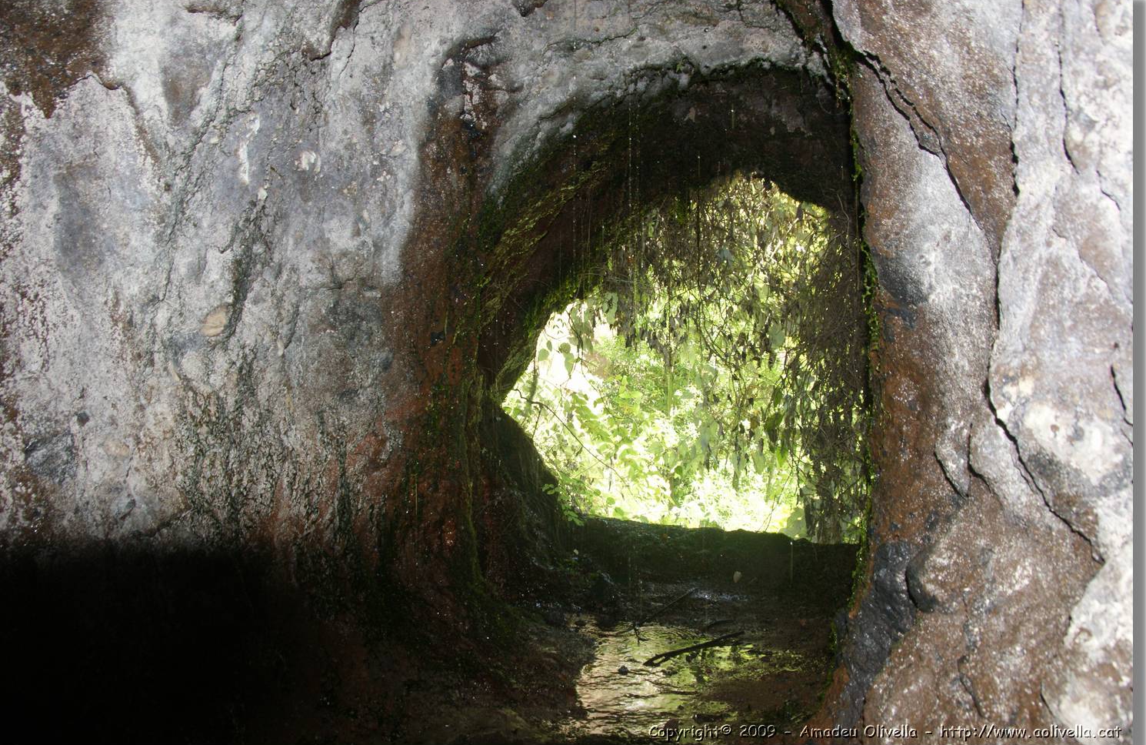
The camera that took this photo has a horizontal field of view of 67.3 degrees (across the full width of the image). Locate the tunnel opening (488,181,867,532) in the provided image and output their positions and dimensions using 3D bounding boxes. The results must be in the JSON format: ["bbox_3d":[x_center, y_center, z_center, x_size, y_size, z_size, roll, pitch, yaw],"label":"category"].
[{"bbox_3d":[0.560,-0.080,4.300,1.800,1.800,0.500,1,2,20],"label":"tunnel opening"}]

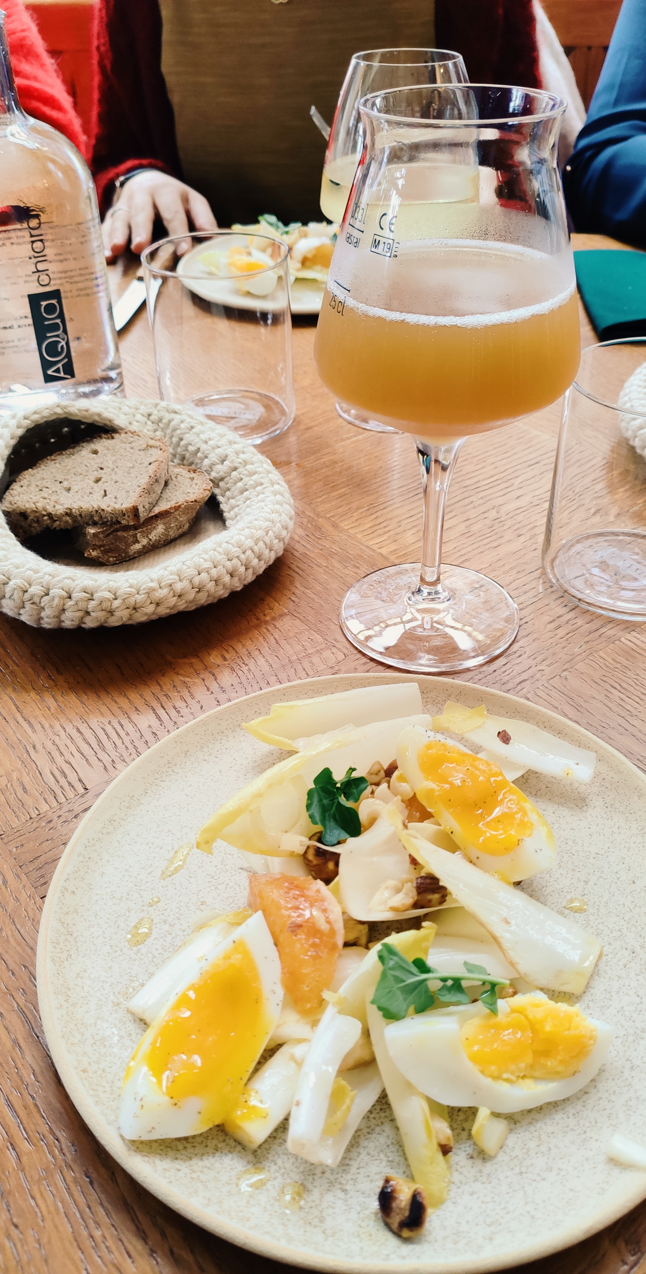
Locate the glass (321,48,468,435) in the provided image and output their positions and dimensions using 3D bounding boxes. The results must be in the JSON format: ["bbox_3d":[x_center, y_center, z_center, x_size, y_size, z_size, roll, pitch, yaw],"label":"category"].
[{"bbox_3d":[0.043,-0.209,0.518,0.085,0.181,0.085,-2,39,0],"label":"glass"}]

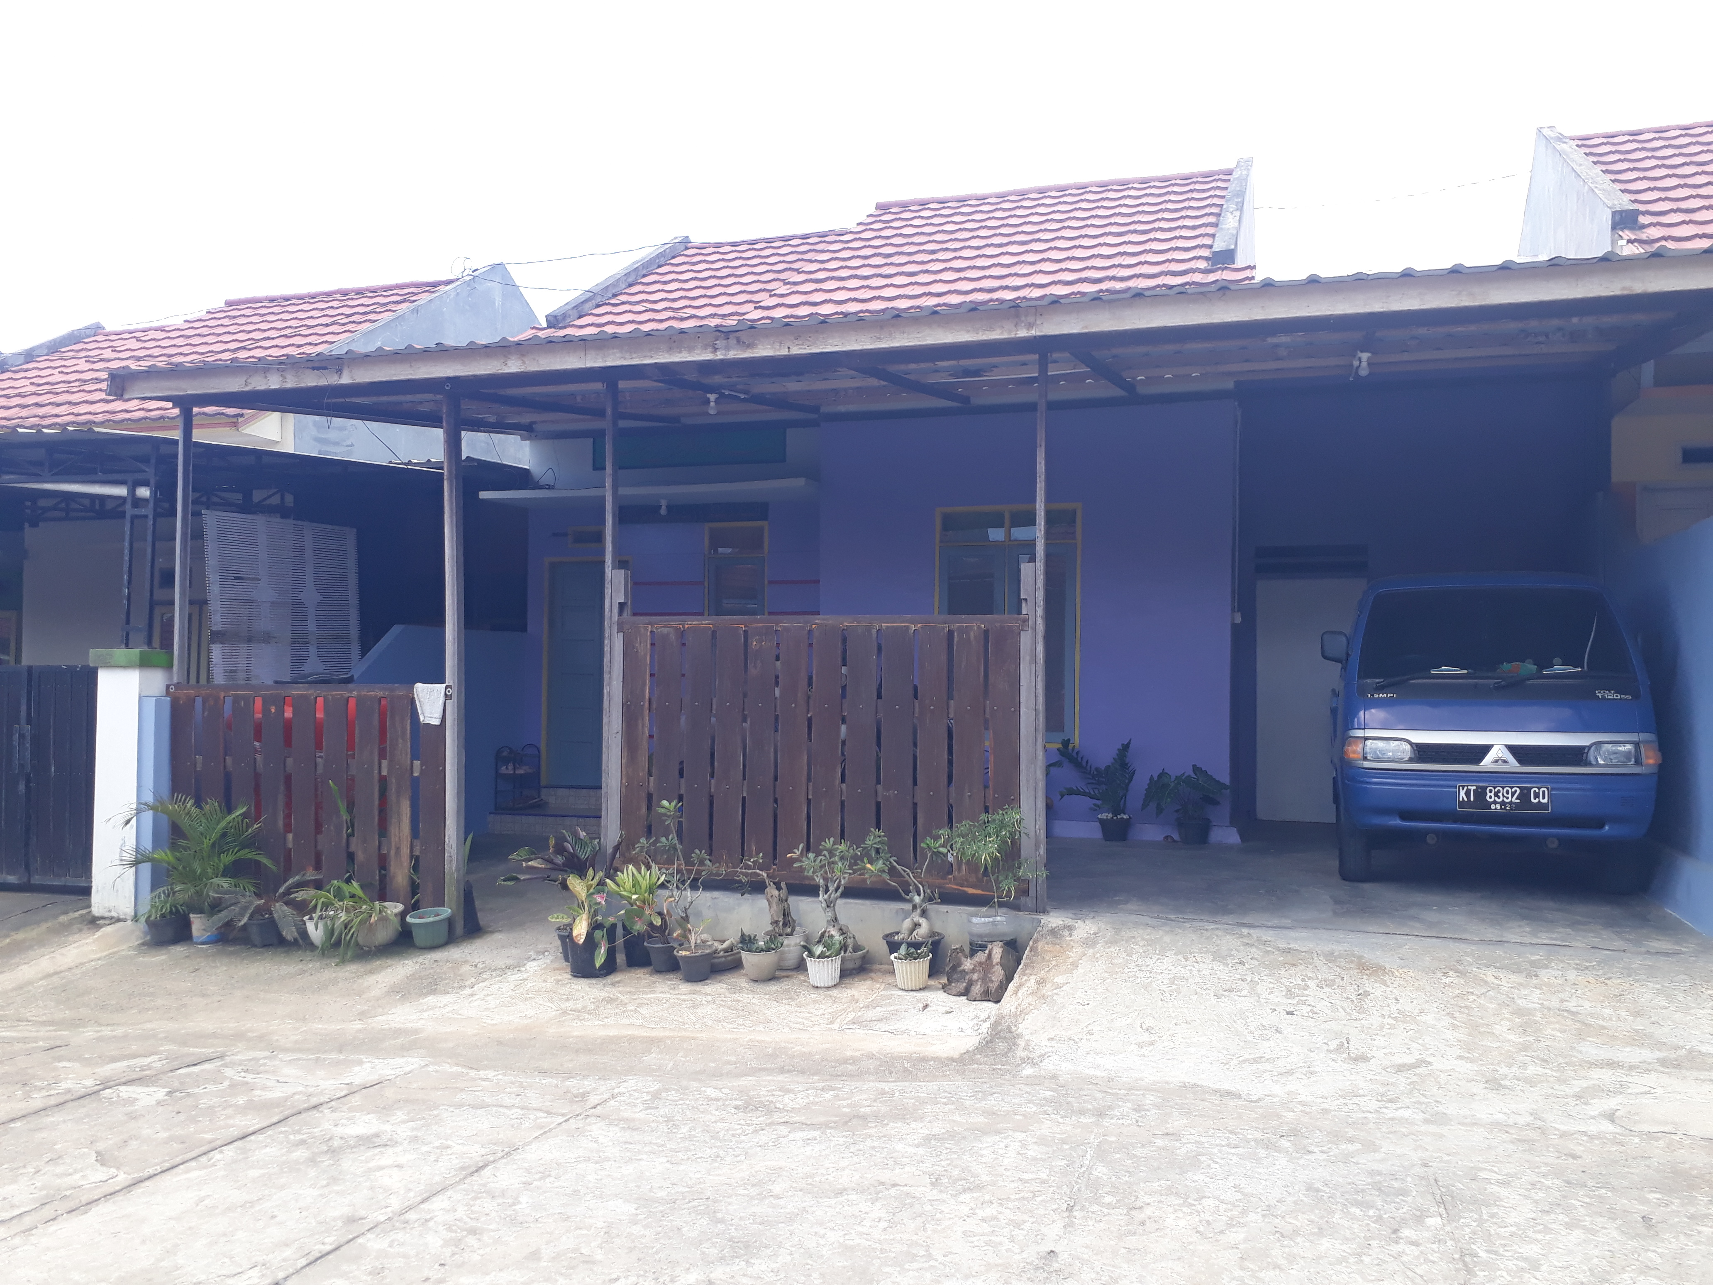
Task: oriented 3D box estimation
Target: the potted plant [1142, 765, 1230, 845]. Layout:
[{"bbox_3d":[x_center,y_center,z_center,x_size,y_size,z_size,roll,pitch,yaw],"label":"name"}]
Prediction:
[{"bbox_3d":[2.380,1.169,9.652,0.600,0.569,0.500,0,-2,17],"label":"potted plant"}]

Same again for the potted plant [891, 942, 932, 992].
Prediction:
[{"bbox_3d":[0.263,1.522,6.322,0.190,0.214,0.190,1,-1,0],"label":"potted plant"}]

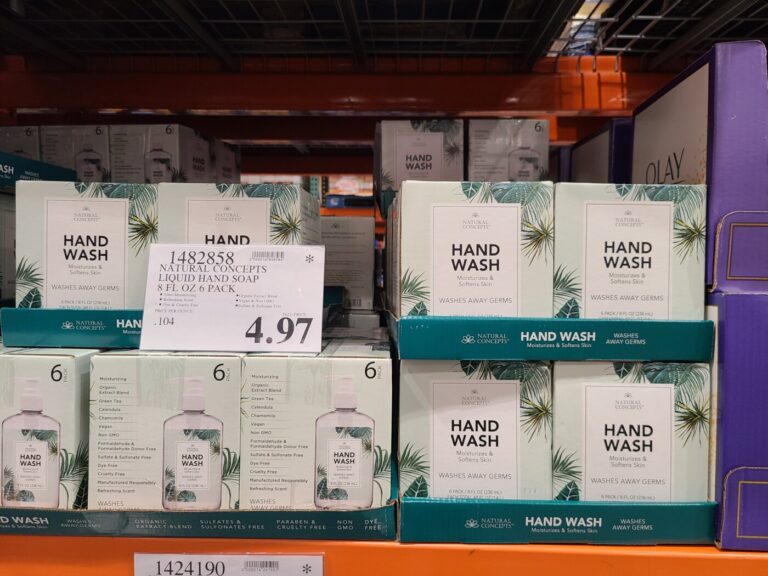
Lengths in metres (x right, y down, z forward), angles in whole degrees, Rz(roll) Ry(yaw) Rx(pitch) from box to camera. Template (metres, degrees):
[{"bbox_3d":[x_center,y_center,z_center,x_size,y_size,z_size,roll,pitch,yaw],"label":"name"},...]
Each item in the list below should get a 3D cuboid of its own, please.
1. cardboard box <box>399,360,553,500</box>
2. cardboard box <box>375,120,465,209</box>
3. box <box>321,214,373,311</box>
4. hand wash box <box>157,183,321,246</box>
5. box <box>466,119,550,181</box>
[{"bbox_3d":[0.088,0.154,0.632,0.146,0.172,0.146,1,1,0],"label":"cardboard box"},{"bbox_3d":[0.066,-0.213,1.097,0.146,0.172,0.146,1,1,-2],"label":"cardboard box"},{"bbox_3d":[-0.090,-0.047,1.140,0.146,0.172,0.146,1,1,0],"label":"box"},{"bbox_3d":[-0.157,-0.021,0.663,0.146,0.172,0.146,1,1,1],"label":"hand wash box"},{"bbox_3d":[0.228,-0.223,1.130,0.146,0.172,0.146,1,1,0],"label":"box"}]

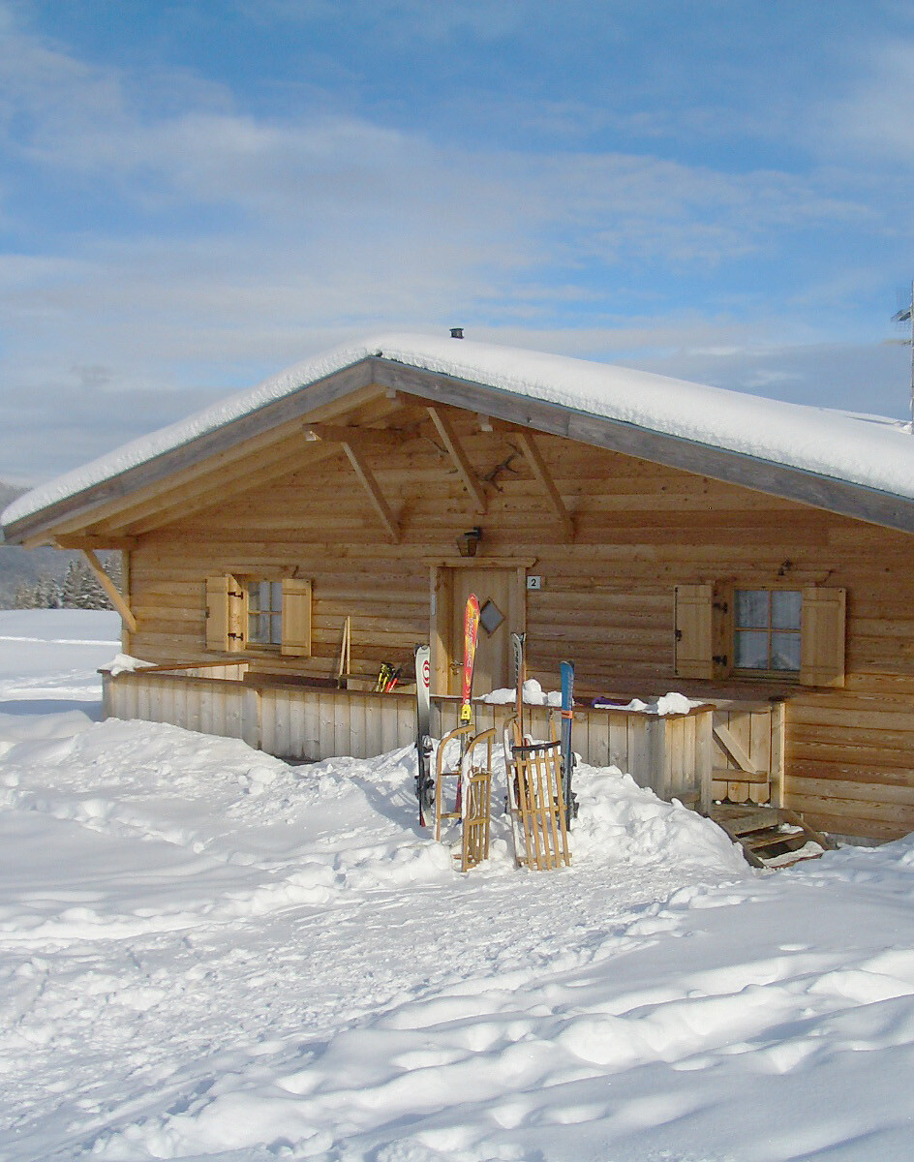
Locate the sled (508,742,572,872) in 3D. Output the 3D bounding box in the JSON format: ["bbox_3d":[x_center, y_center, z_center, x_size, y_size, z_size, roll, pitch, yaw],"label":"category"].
[{"bbox_3d":[0.561,1.445,10.750,0.350,1.050,0.230,-5,-3,-16],"label":"sled"}]

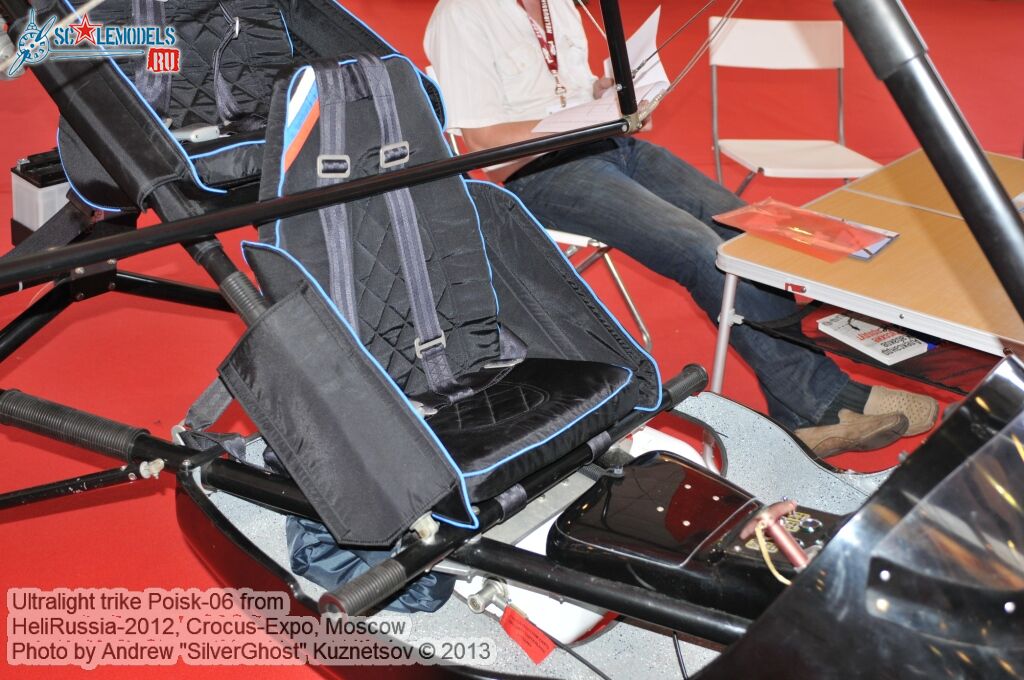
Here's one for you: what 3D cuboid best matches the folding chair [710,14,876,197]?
[{"bbox_3d":[0.792,-0.484,3.414,0.415,0.775,0.465,-2,25,-11],"label":"folding chair"}]

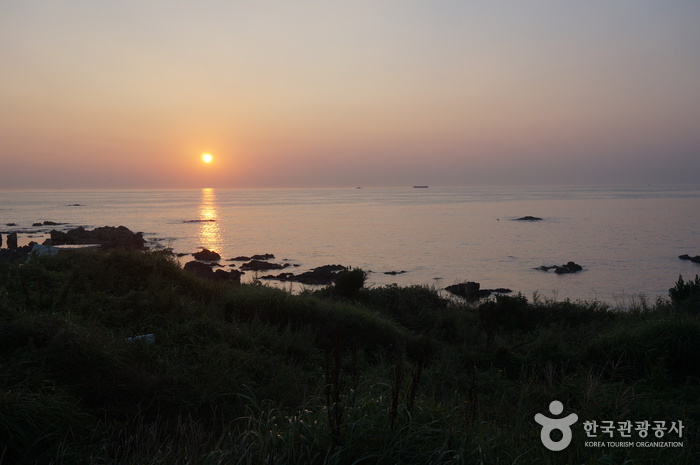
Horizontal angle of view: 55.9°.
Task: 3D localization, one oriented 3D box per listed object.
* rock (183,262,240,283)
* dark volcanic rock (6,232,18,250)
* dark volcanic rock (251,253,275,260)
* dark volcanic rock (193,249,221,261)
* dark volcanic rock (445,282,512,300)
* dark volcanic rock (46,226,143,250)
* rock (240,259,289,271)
[{"bbox_3d":[-8.814,2.518,42.398,3.626,1.317,2.357,-1,4,-12],"label":"rock"},{"bbox_3d":[-34.090,0.842,66.625,1.109,1.683,0.887,-2,4,-27],"label":"dark volcanic rock"},{"bbox_3d":[-7.270,2.023,55.300,1.961,0.530,1.079,-1,4,-8],"label":"dark volcanic rock"},{"bbox_3d":[-12.157,1.828,55.887,2.357,0.900,1.768,-1,4,-12],"label":"dark volcanic rock"},{"bbox_3d":[7.004,3.118,35.968,3.561,0.795,1.958,0,4,11],"label":"dark volcanic rock"},{"bbox_3d":[-25.797,0.495,67.081,9.834,2.209,5.409,-2,4,-21],"label":"dark volcanic rock"},{"bbox_3d":[-6.443,2.374,49.127,3.396,0.659,2.038,-1,4,-8],"label":"rock"}]

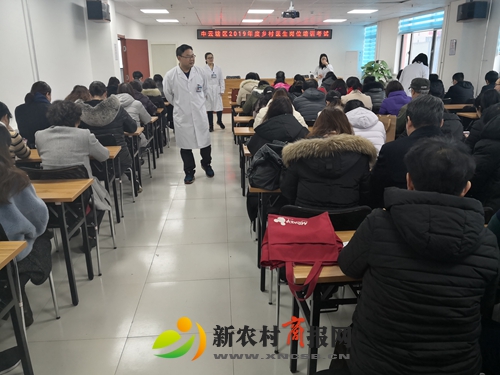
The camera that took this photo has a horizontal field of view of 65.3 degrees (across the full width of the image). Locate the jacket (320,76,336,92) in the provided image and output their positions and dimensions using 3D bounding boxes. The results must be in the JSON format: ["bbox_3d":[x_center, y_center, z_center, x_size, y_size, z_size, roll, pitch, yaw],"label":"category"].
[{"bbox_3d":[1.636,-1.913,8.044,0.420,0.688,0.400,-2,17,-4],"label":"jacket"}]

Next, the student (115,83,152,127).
[{"bbox_3d":[-1.559,-0.752,5.263,0.520,1.293,0.750,-2,17,-4],"label":"student"}]

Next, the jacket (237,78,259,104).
[{"bbox_3d":[-0.023,-1.691,7.403,0.470,0.696,0.420,-2,17,-4],"label":"jacket"}]

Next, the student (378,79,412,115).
[{"bbox_3d":[1.905,-0.860,5.453,0.512,1.241,0.709,-2,18,-4],"label":"student"}]

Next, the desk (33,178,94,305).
[{"bbox_3d":[-1.663,0.389,2.565,1.200,0.745,0.420,-1,18,-4],"label":"desk"}]

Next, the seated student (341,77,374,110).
[{"bbox_3d":[1.629,-1.141,6.316,0.512,1.251,0.709,-2,18,-4],"label":"seated student"}]

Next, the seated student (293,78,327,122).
[{"bbox_3d":[0.802,-0.829,5.374,0.480,1.304,0.750,-2,17,-4],"label":"seated student"}]

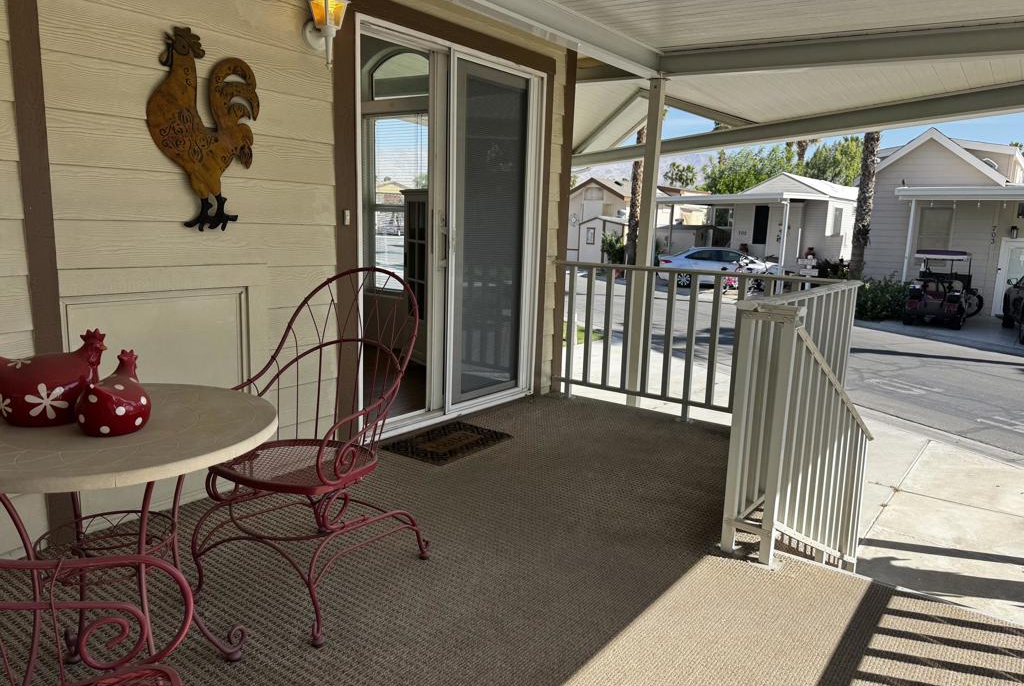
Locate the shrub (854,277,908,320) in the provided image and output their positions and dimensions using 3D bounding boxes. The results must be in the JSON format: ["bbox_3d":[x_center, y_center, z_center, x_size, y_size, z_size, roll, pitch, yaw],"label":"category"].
[{"bbox_3d":[9.196,-1.115,17.633,1.250,1.060,1.100,9,12,36],"label":"shrub"}]

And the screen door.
[{"bbox_3d":[-0.137,-0.627,4.279,0.040,1.943,0.711,9,12,36],"label":"screen door"}]

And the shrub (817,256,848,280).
[{"bbox_3d":[9.980,-1.969,22.339,1.150,1.280,1.100,9,12,36],"label":"shrub"}]

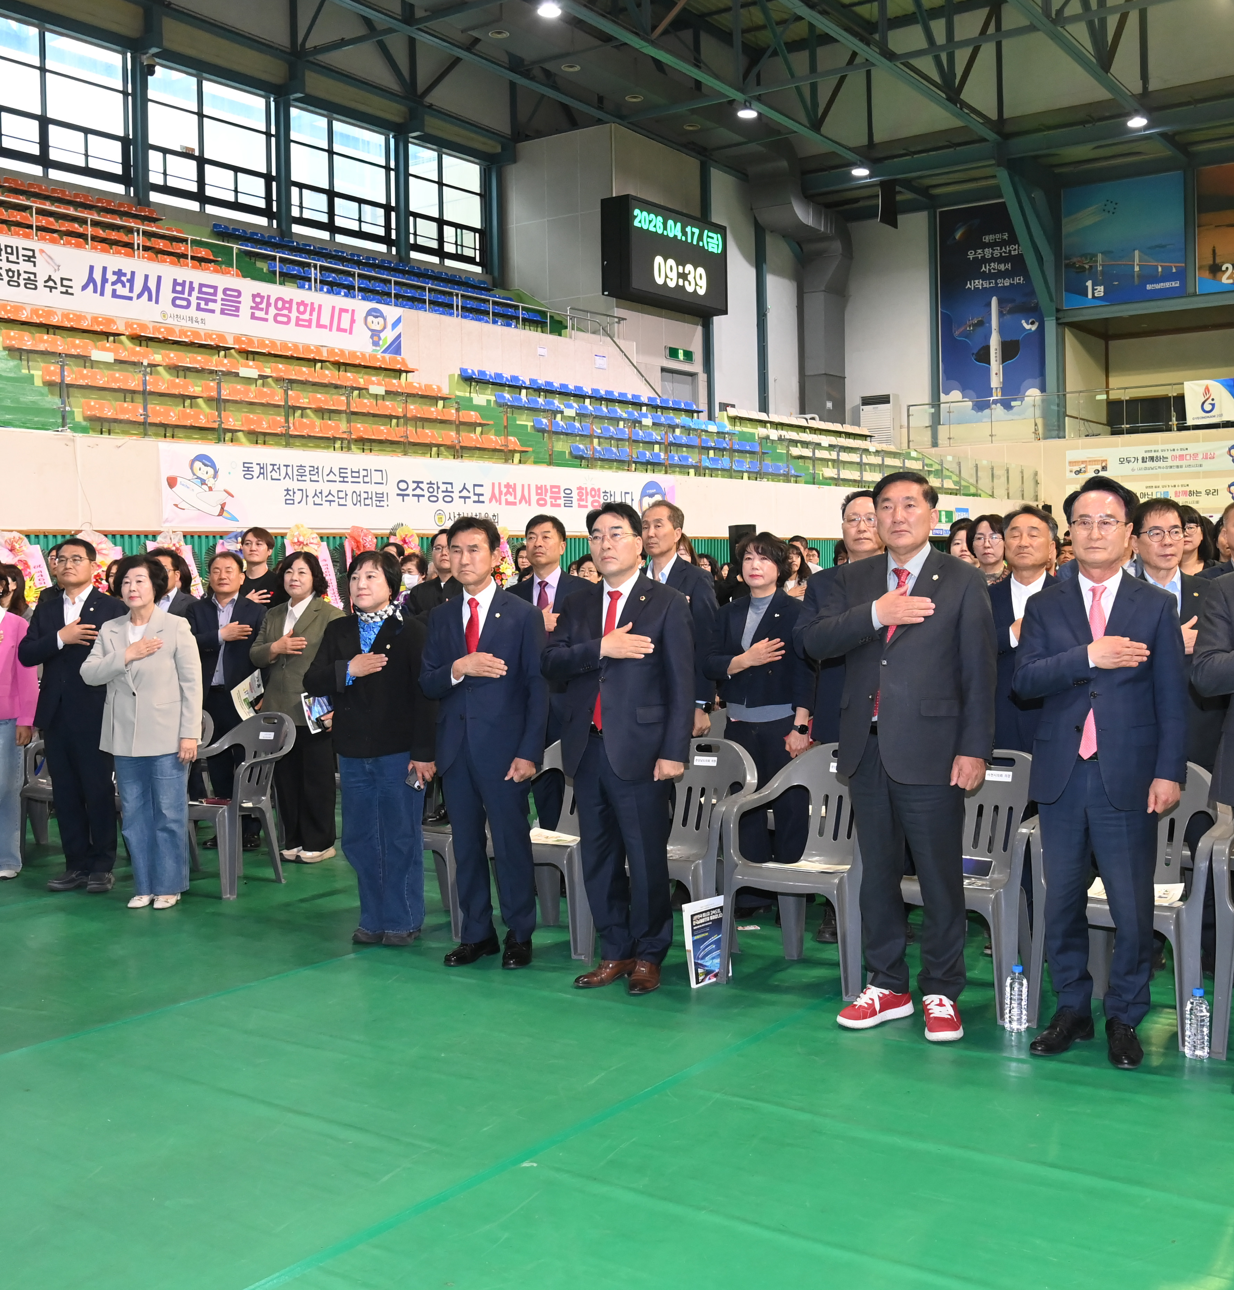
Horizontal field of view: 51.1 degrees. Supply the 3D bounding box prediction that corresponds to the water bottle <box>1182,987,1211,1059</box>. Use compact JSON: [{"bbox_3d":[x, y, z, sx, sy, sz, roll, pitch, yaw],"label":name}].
[{"bbox_3d":[1.740,1.129,3.873,0.067,0.209,0.067,0,3,30],"label":"water bottle"}]

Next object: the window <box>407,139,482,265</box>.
[{"bbox_3d":[-4.378,-11.209,33.345,0.200,2.822,2.620,1,4,38],"label":"window"}]

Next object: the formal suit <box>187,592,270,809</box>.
[{"bbox_3d":[-2.113,0.374,7.000,0.530,1.330,0.340,0,4,18],"label":"formal suit"}]

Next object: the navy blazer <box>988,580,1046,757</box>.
[{"bbox_3d":[1.588,0.095,4.972,0.520,0.750,0.330,0,3,27],"label":"navy blazer"}]

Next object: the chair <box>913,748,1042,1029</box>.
[{"bbox_3d":[1.184,0.813,4.490,0.550,0.810,0.540,0,3,32],"label":"chair"}]

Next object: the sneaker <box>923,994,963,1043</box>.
[{"bbox_3d":[1.043,1.163,4.127,0.115,0.115,0.290,0,4,12],"label":"sneaker"}]

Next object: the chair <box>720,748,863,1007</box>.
[{"bbox_3d":[0.747,0.795,4.749,0.560,0.810,0.560,1,3,31],"label":"chair"}]

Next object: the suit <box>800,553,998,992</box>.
[{"bbox_3d":[0.916,0.395,4.190,0.570,1.440,0.350,0,3,24],"label":"suit"}]

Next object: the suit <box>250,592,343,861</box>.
[{"bbox_3d":[-1.768,0.428,7.159,0.500,1.409,0.320,0,3,25],"label":"suit"}]

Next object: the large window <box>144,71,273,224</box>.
[{"bbox_3d":[-9.089,-11.176,28.900,0.150,3.100,3.350,2,5,36],"label":"large window"}]

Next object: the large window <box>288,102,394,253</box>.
[{"bbox_3d":[-6.505,-10.978,30.500,0.150,2.900,3.100,1,3,39],"label":"large window"}]

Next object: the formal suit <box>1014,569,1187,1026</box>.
[{"bbox_3d":[1.452,0.468,3.886,0.530,1.400,0.340,0,3,26],"label":"formal suit"}]

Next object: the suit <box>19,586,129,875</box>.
[{"bbox_3d":[-2.745,0.440,6.587,0.540,1.480,0.340,0,3,23],"label":"suit"}]

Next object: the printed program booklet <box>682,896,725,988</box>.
[{"bbox_3d":[0.334,1.083,4.709,0.207,0.295,0.010,-3,-7,-39],"label":"printed program booklet"}]

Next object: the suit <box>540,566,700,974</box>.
[{"bbox_3d":[0.008,0.424,4.665,0.490,1.390,0.310,0,3,25],"label":"suit"}]

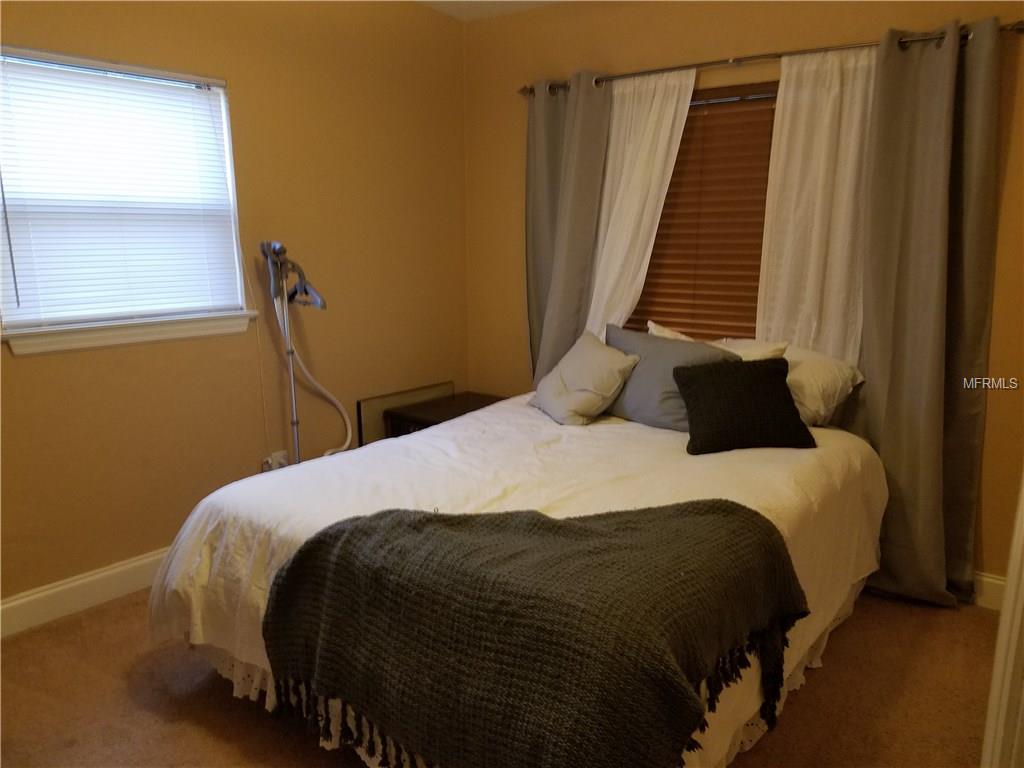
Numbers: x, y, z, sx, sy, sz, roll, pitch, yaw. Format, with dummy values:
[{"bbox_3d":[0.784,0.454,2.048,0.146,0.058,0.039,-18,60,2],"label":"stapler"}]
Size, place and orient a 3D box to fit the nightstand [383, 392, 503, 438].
[{"bbox_3d":[-0.244,0.370,3.928,0.510,0.510,0.610,9,14,38],"label":"nightstand"}]

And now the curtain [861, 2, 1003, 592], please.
[{"bbox_3d":[1.521,-0.206,2.794,0.481,2.080,0.126,9,14,38],"label":"curtain"}]

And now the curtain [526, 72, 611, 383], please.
[{"bbox_3d":[0.251,-0.406,3.770,0.448,2.097,0.126,9,14,38],"label":"curtain"}]

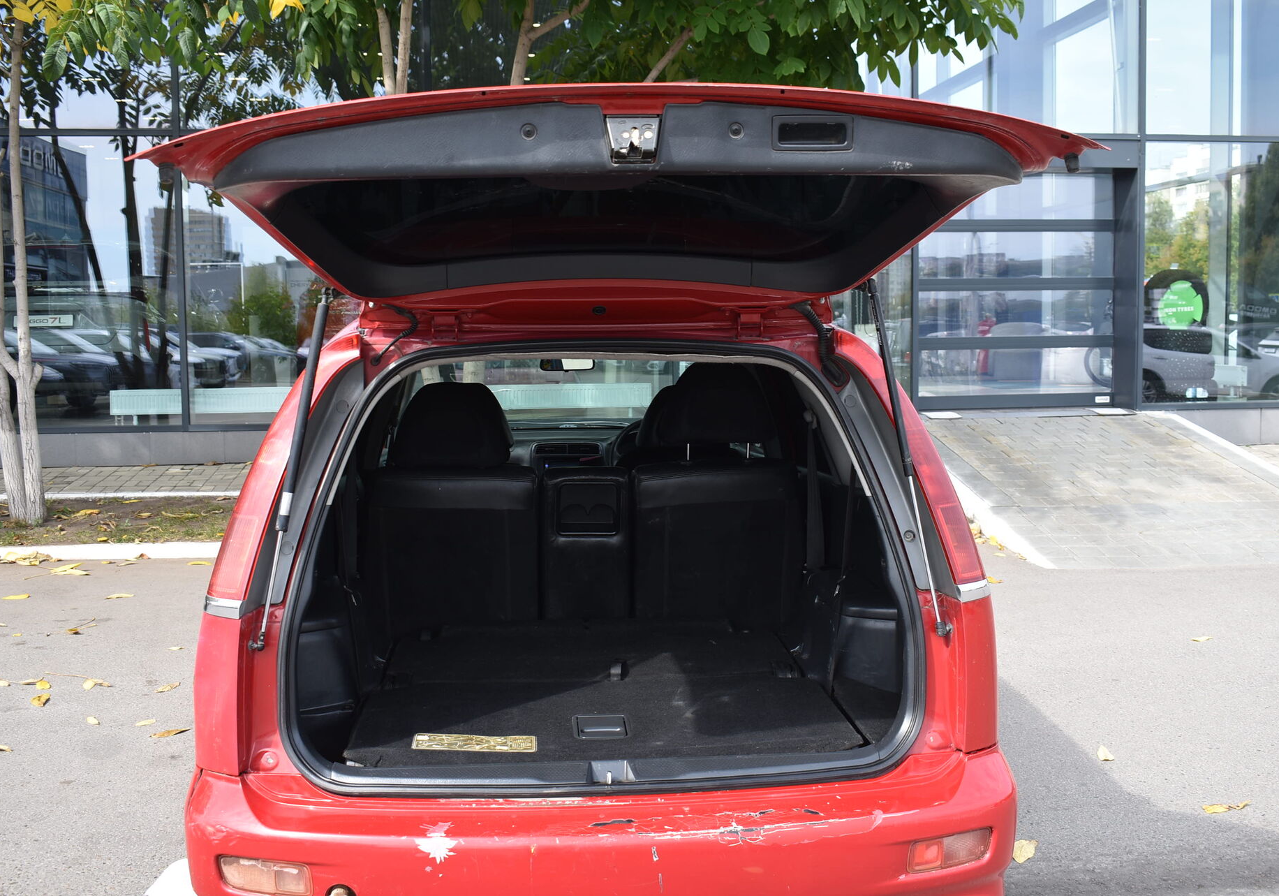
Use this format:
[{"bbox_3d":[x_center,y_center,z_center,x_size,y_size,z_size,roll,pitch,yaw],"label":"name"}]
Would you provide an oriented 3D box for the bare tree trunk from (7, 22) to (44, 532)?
[{"bbox_3d":[-4.820,-1.370,9.860,0.190,3.950,0.190,-1,4,0],"label":"bare tree trunk"}]

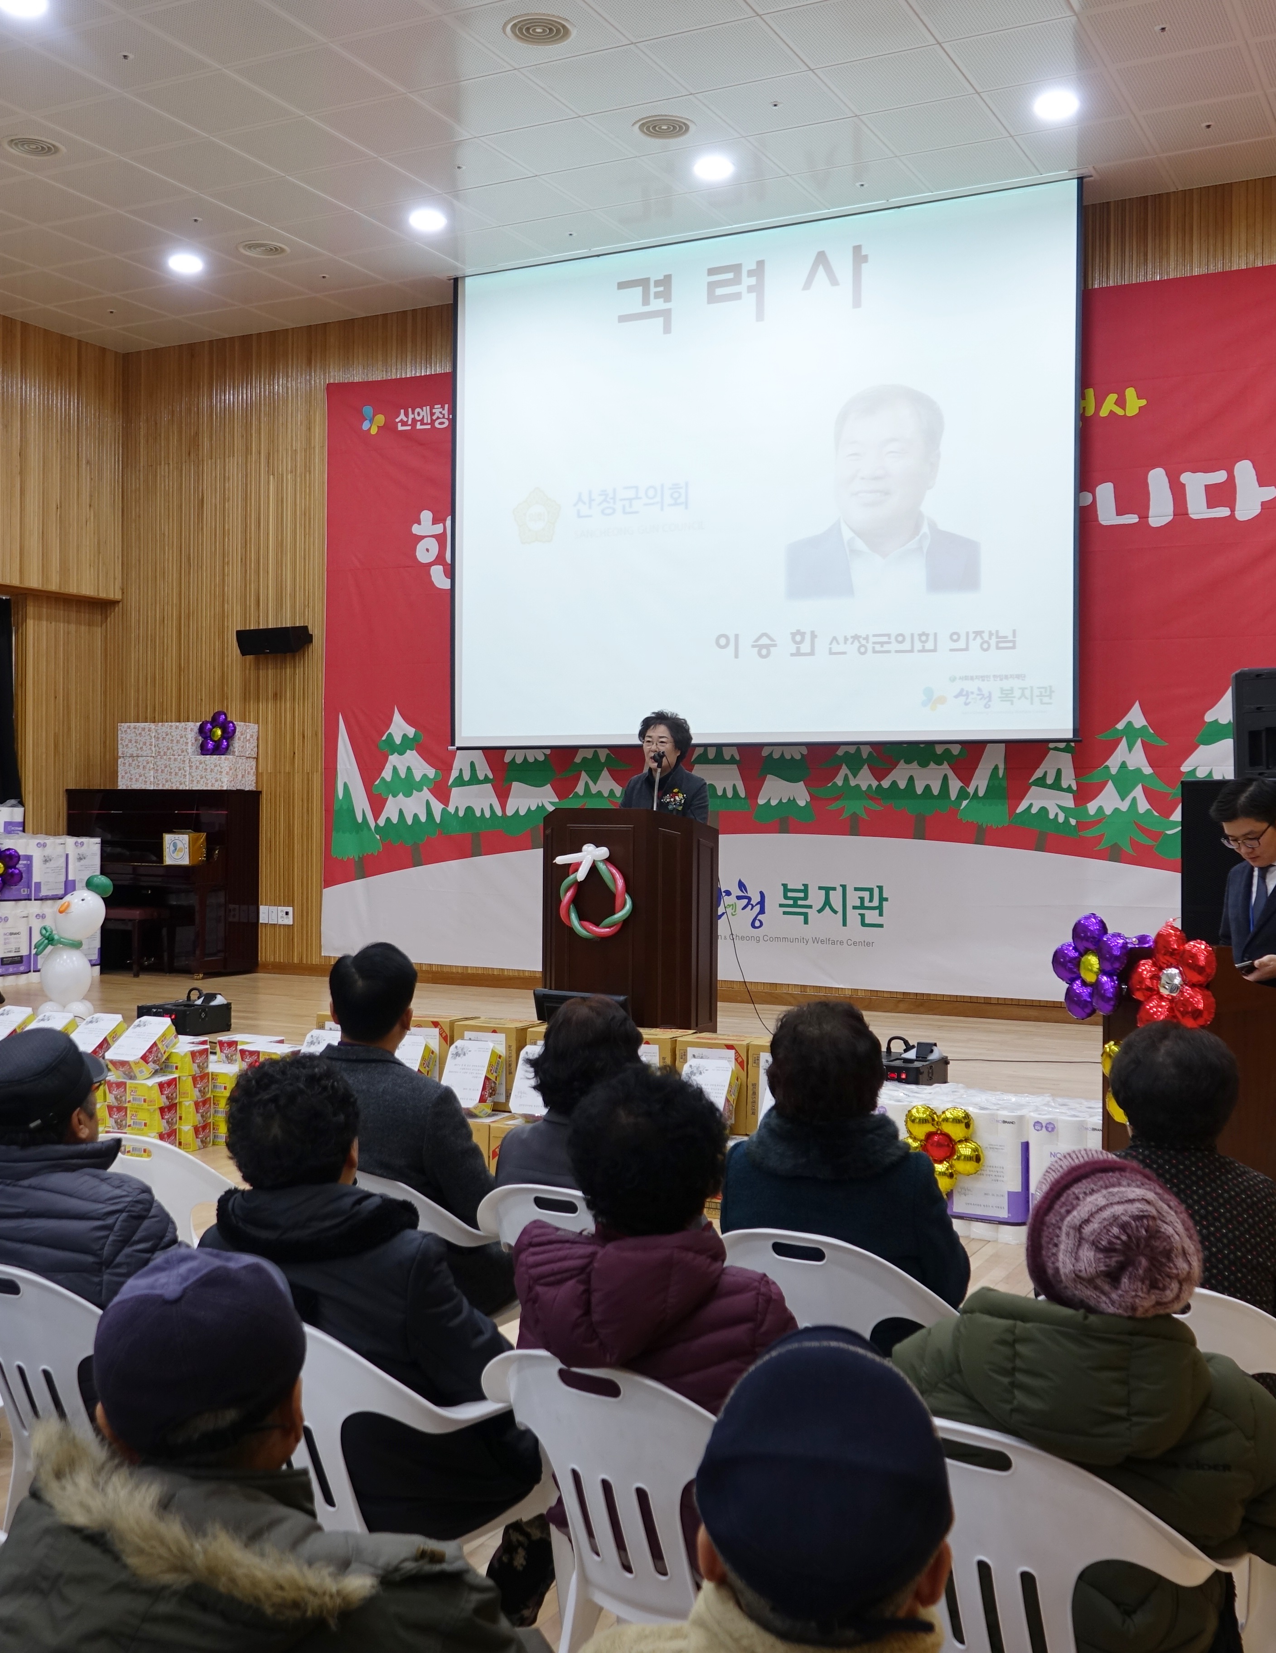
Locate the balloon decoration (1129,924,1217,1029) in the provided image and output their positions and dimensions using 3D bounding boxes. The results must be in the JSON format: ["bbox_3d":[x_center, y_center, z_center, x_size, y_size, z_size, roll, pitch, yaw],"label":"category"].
[{"bbox_3d":[1.527,0.423,4.720,0.120,0.300,0.290,0,1,-26],"label":"balloon decoration"}]

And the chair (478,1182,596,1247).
[{"bbox_3d":[-0.057,1.167,3.819,0.560,0.810,0.570,1,1,25],"label":"chair"}]

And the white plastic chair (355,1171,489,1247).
[{"bbox_3d":[-0.553,1.161,4.075,0.560,0.810,0.570,1,1,27],"label":"white plastic chair"}]

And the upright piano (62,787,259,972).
[{"bbox_3d":[-3.581,0.398,12.048,1.520,1.300,0.640,1,1,27],"label":"upright piano"}]

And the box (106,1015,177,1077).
[{"bbox_3d":[-2.301,1.034,7.700,0.200,0.115,0.280,1,34,27],"label":"box"}]

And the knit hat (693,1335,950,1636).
[{"bbox_3d":[0.161,0.552,1.410,0.205,0.145,0.260,0,9,5],"label":"knit hat"}]

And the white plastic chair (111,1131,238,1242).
[{"bbox_3d":[-1.100,1.127,4.093,0.560,0.810,0.550,1,1,28],"label":"white plastic chair"}]

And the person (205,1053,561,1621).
[{"bbox_3d":[-0.443,0.970,2.985,0.570,1.180,0.800,1,1,27],"label":"person"}]

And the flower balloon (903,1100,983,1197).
[{"bbox_3d":[1.121,1.204,6.149,0.320,0.330,0.110,1,1,28],"label":"flower balloon"}]

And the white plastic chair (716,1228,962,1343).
[{"bbox_3d":[0.447,1.175,3.411,0.560,0.810,0.570,1,1,29],"label":"white plastic chair"}]

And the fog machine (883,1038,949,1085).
[{"bbox_3d":[1.076,1.011,6.905,0.335,0.205,0.335,1,0,27],"label":"fog machine"}]

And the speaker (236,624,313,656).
[{"bbox_3d":[-2.586,-1.301,11.706,0.485,0.170,0.180,1,19,28],"label":"speaker"}]

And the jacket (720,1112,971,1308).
[{"bbox_3d":[0.434,0.910,3.382,0.490,0.610,0.390,1,1,28],"label":"jacket"}]

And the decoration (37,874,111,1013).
[{"bbox_3d":[-3.280,0.684,9.600,0.390,0.810,0.340,1,1,23],"label":"decoration"}]

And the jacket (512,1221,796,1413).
[{"bbox_3d":[0.032,0.904,2.562,0.520,0.600,0.450,1,1,27],"label":"jacket"}]

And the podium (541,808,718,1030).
[{"bbox_3d":[-0.071,0.509,8.000,0.800,1.180,0.480,1,1,28],"label":"podium"}]

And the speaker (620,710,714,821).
[{"bbox_3d":[0.138,0.255,8.100,0.460,1.640,0.340,1,1,28],"label":"speaker"}]

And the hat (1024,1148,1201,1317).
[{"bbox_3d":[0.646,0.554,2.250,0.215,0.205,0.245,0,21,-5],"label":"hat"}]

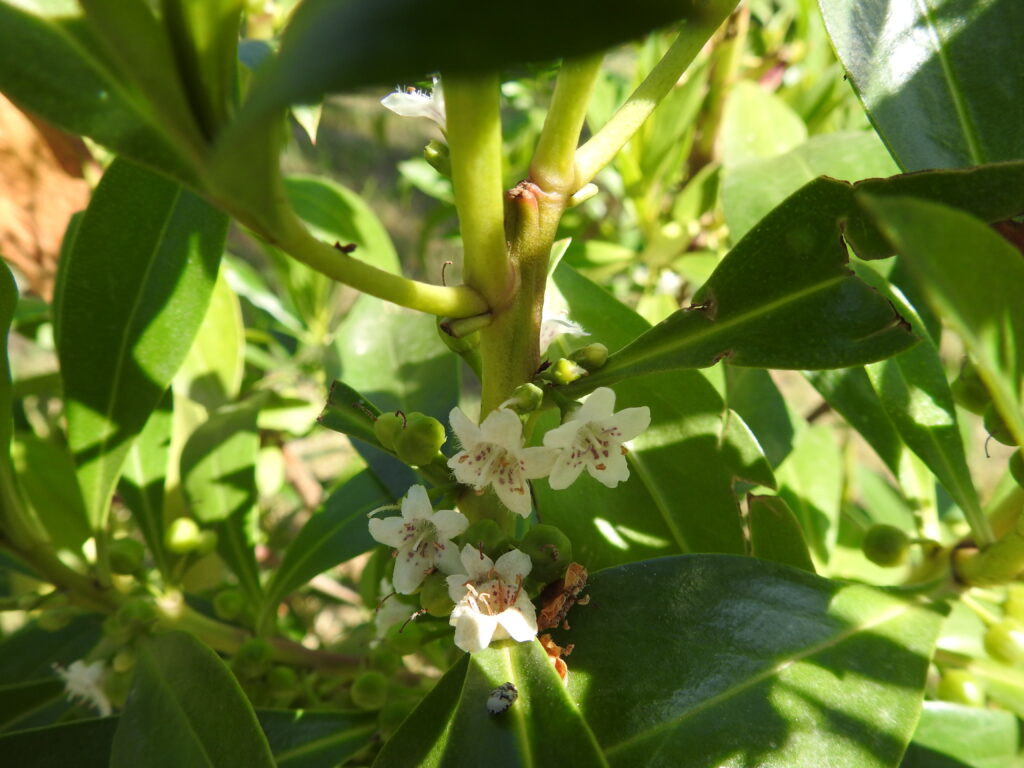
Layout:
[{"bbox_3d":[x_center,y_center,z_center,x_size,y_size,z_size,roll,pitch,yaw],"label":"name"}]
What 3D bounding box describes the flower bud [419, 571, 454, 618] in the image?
[{"bbox_3d":[-0.011,0.031,0.124,0.007,0.007,0.007,0,24,0],"label":"flower bud"}]

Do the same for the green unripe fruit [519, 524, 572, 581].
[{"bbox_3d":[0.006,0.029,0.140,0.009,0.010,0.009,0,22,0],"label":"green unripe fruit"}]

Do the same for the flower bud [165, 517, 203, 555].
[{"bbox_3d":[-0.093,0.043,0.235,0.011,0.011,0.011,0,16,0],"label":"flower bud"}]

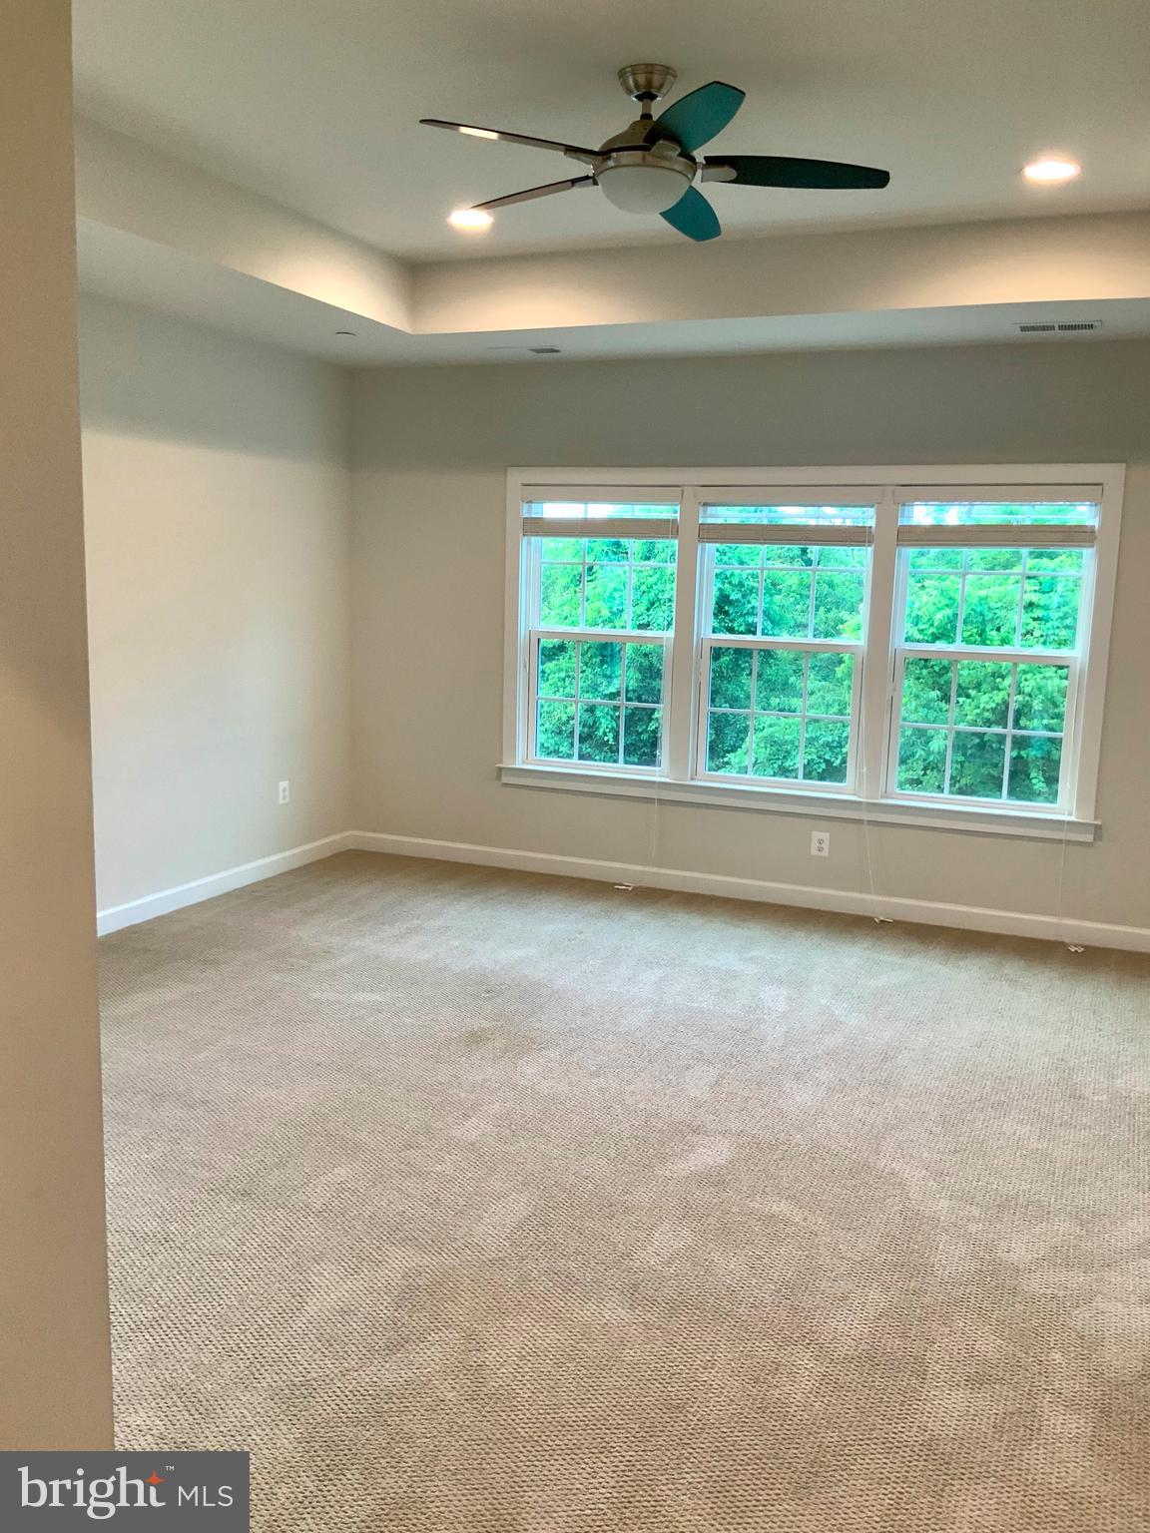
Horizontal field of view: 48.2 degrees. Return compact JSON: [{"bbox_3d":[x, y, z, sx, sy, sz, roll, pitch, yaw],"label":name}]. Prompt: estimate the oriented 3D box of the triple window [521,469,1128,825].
[{"bbox_3d":[1.015,-0.614,6.307,2.990,1.670,0.130,5,10,23],"label":"triple window"}]

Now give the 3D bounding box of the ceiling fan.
[{"bbox_3d":[0.194,-1.729,3.573,1.340,0.355,1.340,5,10,23],"label":"ceiling fan"}]

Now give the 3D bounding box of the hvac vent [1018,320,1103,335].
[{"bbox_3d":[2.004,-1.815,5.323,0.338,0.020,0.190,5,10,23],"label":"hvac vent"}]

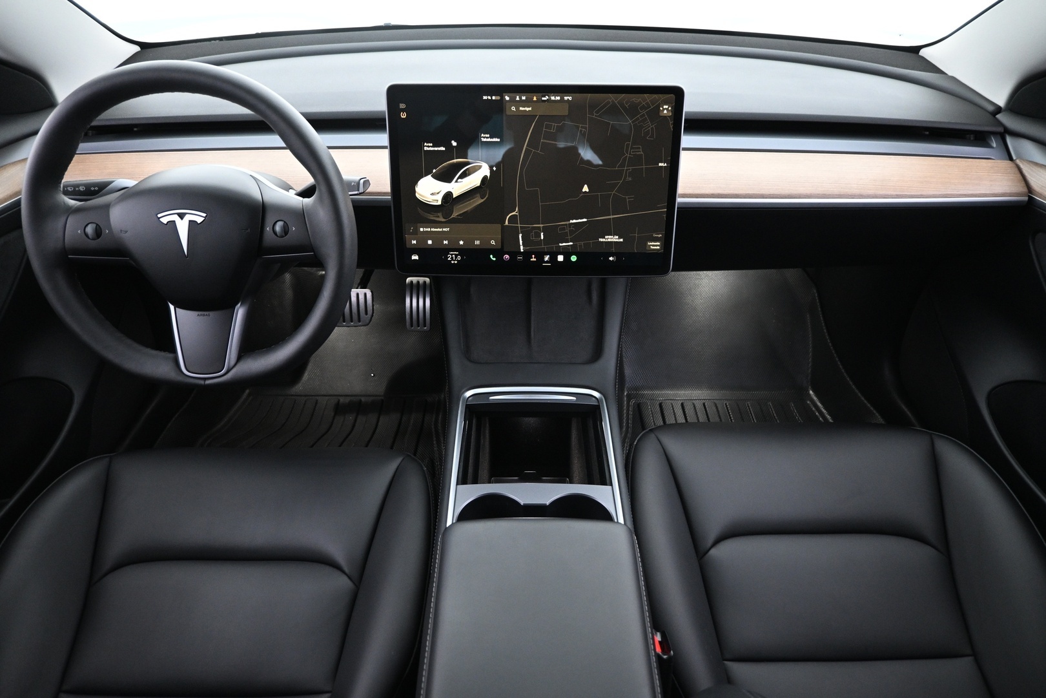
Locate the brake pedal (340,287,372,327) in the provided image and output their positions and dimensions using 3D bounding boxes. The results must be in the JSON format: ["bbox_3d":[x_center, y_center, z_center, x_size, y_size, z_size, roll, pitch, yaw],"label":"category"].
[{"bbox_3d":[-0.353,-0.085,1.440,0.090,0.080,0.030,0,6,0],"label":"brake pedal"}]

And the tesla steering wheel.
[{"bbox_3d":[-0.364,-0.130,0.782,0.367,0.360,0.095,0,16,0],"label":"tesla steering wheel"}]

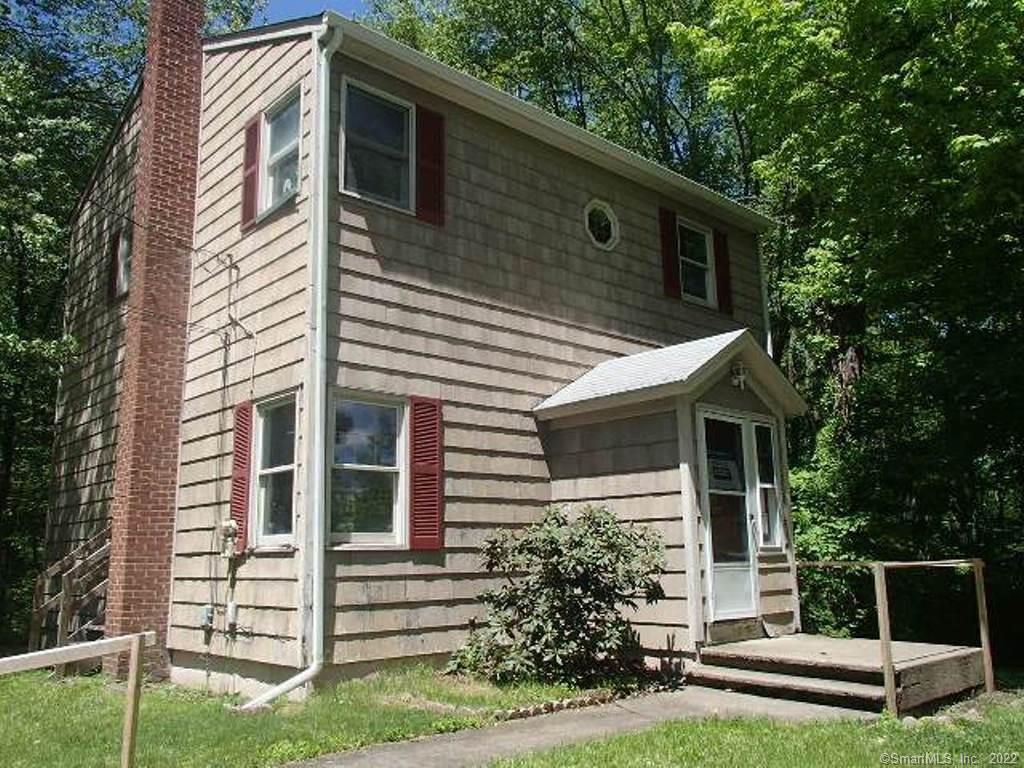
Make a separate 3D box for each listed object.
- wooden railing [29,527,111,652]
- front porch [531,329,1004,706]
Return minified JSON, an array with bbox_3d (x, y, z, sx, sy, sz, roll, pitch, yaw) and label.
[{"bbox_3d":[-4.793,2.365,9.412,0.891,1.593,1.080,9,-16,-42],"label":"wooden railing"},{"bbox_3d":[2.307,1.066,8.239,2.700,3.463,3.780,9,-16,-42],"label":"front porch"}]

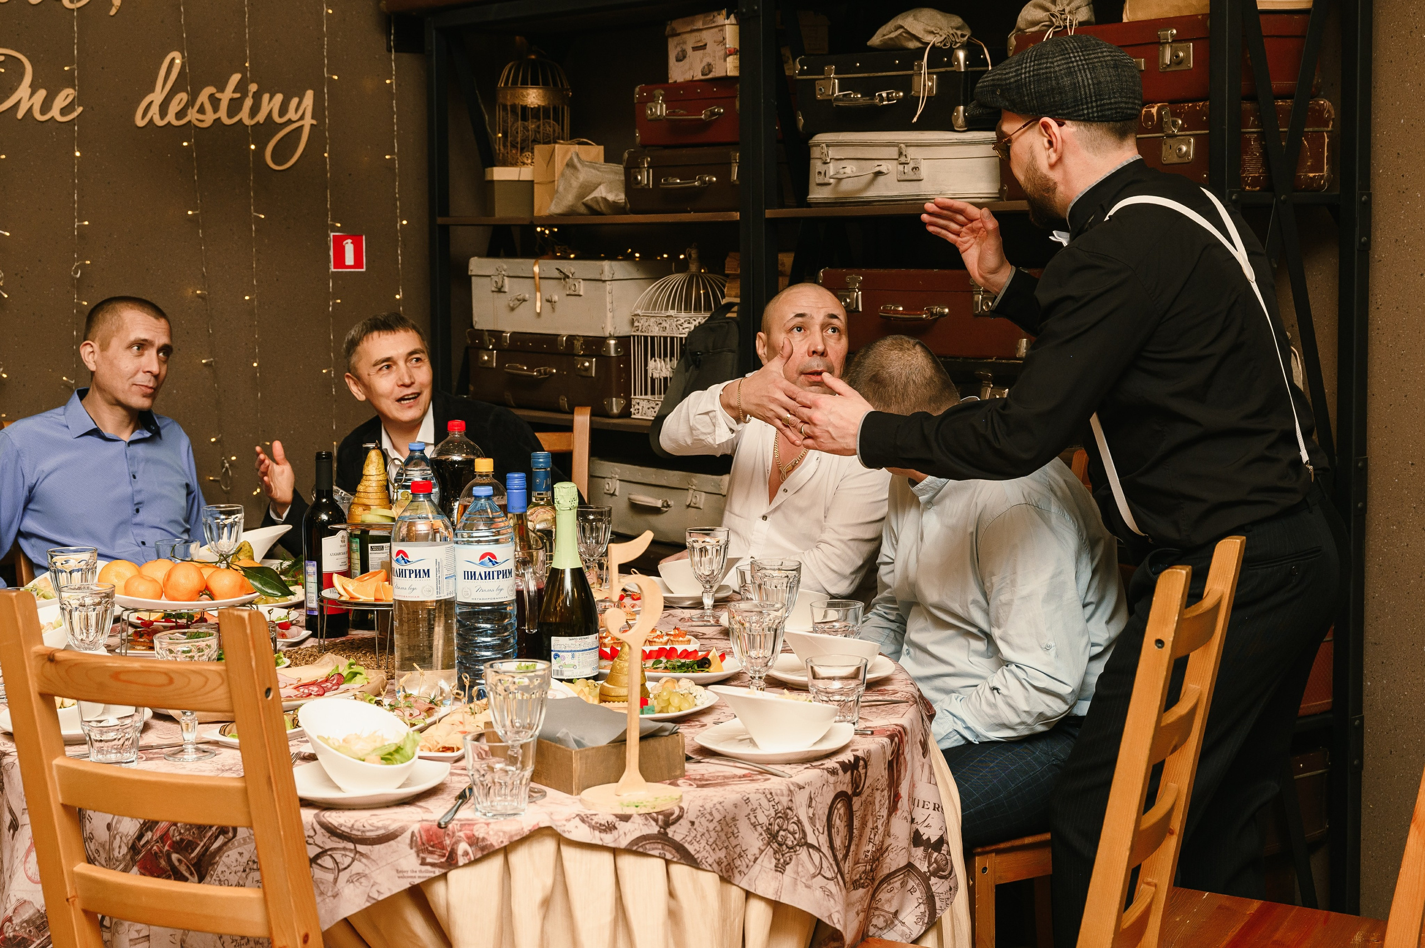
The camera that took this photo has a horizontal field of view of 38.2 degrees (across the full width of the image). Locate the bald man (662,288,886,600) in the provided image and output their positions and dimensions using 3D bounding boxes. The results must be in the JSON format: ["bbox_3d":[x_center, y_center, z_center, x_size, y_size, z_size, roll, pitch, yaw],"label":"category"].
[{"bbox_3d":[0.097,0.299,4.094,0.560,1.338,0.760,2,6,19],"label":"bald man"}]

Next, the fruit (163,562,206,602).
[{"bbox_3d":[-0.874,0.180,3.410,0.070,0.066,0.070,0,6,0],"label":"fruit"}]

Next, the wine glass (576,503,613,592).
[{"bbox_3d":[-0.236,0.148,4.078,0.079,0.161,0.079,0,6,0],"label":"wine glass"}]

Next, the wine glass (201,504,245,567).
[{"bbox_3d":[-0.948,0.143,4.004,0.080,0.157,0.080,-1,7,0],"label":"wine glass"}]

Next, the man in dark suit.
[{"bbox_3d":[-0.635,0.293,4.439,0.660,1.270,0.750,0,6,8],"label":"man in dark suit"}]

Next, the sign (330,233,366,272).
[{"bbox_3d":[-0.976,-0.594,5.520,0.100,0.100,0.005,-6,8,-40],"label":"sign"}]

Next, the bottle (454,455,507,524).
[{"bbox_3d":[-0.357,0.143,3.237,0.088,0.333,0.088,0,6,0],"label":"bottle"}]

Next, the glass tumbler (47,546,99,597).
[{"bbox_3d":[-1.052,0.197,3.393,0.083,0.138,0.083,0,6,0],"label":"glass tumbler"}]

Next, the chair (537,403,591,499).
[{"bbox_3d":[-0.497,0.378,4.765,0.410,1.049,0.460,0,6,3],"label":"chair"}]

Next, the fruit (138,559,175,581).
[{"bbox_3d":[-0.940,0.178,3.490,0.069,0.065,0.069,0,6,0],"label":"fruit"}]

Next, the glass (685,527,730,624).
[{"bbox_3d":[-0.008,0.176,3.616,0.078,0.157,0.078,-1,7,0],"label":"glass"}]

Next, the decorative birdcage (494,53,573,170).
[{"bbox_3d":[-0.485,-0.976,5.497,0.200,0.300,0.200,0,6,0],"label":"decorative birdcage"}]

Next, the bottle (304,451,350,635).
[{"bbox_3d":[-0.662,0.118,3.512,0.076,0.312,0.076,-3,7,-20],"label":"bottle"}]

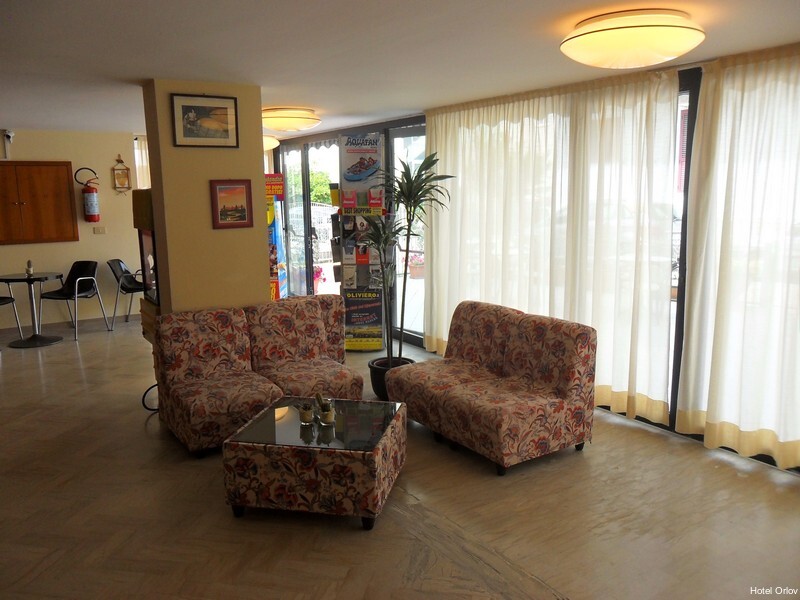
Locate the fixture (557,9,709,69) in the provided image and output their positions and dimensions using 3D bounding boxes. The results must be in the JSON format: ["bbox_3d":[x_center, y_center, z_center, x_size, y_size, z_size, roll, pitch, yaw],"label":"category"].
[{"bbox_3d":[1.050,-1.169,2.855,0.612,0.173,0.612,-1,10,0],"label":"fixture"}]

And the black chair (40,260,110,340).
[{"bbox_3d":[-3.697,-0.019,7.068,0.550,0.820,0.550,2,10,17],"label":"black chair"}]

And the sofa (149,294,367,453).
[{"bbox_3d":[-0.990,0.502,4.546,1.300,0.800,0.790,-7,11,-32],"label":"sofa"}]

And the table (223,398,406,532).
[{"bbox_3d":[-0.397,0.810,3.251,0.726,0.378,0.706,1,10,12],"label":"table"}]

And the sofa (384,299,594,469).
[{"bbox_3d":[0.571,0.531,4.307,0.783,0.800,1.275,-7,11,-32],"label":"sofa"}]

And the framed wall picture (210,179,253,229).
[{"bbox_3d":[-1.161,-0.662,4.327,0.278,0.331,0.030,-6,11,-27],"label":"framed wall picture"}]

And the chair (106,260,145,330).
[{"bbox_3d":[-3.261,-0.050,7.802,0.560,0.830,0.570,-1,10,-3],"label":"chair"}]

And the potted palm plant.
[{"bbox_3d":[0.046,-0.133,4.490,0.660,1.806,0.620,-1,10,0],"label":"potted palm plant"}]

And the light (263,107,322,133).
[{"bbox_3d":[-1.094,-1.766,6.139,0.637,0.180,0.637,0,10,0],"label":"light"}]

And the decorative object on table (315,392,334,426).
[{"bbox_3d":[-0.387,0.552,3.183,0.100,0.155,0.075,-1,10,0],"label":"decorative object on table"}]

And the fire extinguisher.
[{"bbox_3d":[-3.859,-1.302,7.719,0.238,0.671,0.200,-8,12,-34],"label":"fire extinguisher"}]

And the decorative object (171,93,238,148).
[{"bbox_3d":[-1.422,-1.310,4.591,0.463,0.369,0.030,-4,10,-22],"label":"decorative object"}]

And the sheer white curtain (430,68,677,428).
[{"bbox_3d":[1.037,-0.470,5.256,0.130,2.400,2.609,-8,12,-36],"label":"sheer white curtain"}]

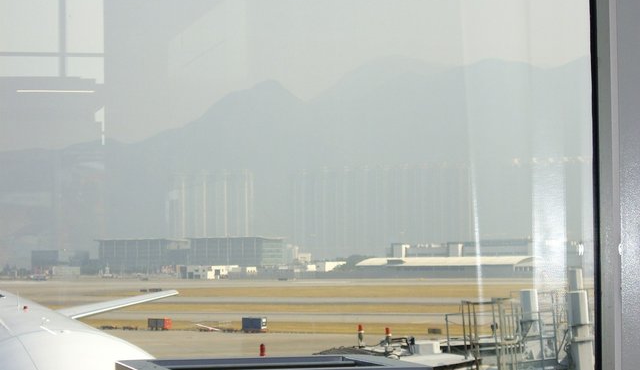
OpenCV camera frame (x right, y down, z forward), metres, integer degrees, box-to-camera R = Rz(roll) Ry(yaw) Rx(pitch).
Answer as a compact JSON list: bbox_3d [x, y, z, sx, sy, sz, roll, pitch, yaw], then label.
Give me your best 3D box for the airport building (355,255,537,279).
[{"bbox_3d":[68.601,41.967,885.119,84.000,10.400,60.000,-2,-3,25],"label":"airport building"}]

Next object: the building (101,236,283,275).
[{"bbox_3d":[-97.213,52.801,1300.728,139.000,25.700,35.000,-2,-3,25],"label":"building"}]

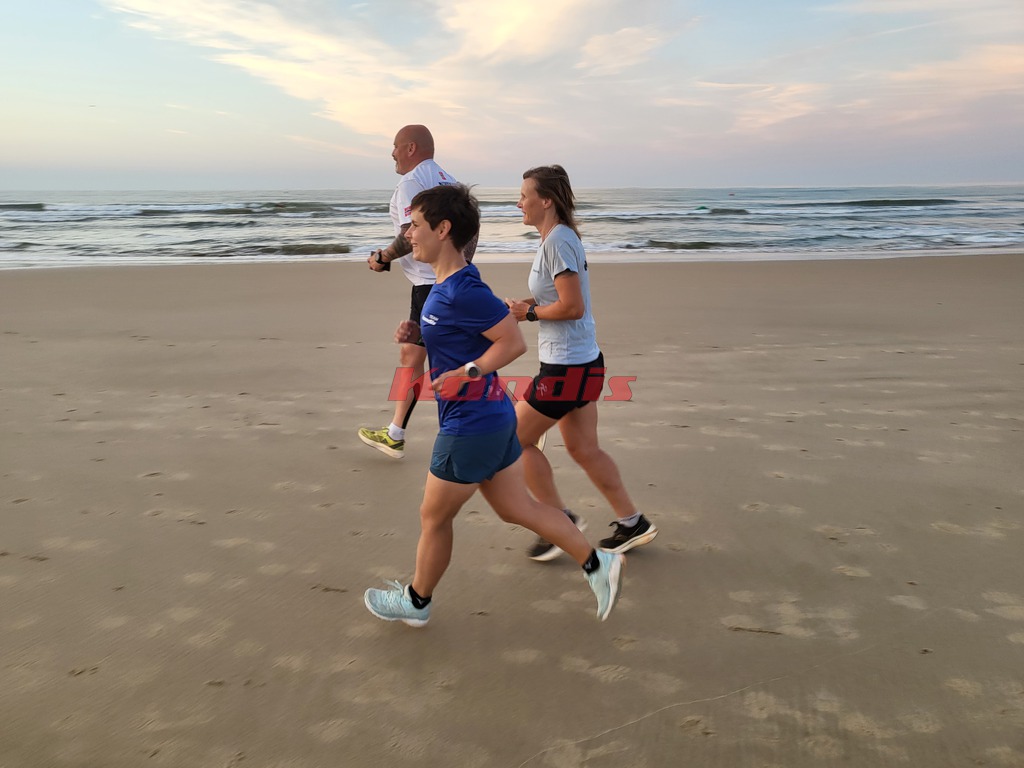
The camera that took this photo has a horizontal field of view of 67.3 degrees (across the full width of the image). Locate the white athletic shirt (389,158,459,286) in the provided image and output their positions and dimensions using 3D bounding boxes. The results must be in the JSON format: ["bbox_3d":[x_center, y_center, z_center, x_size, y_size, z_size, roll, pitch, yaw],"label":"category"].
[{"bbox_3d":[-0.398,-0.829,3.947,0.310,0.670,0.500,-3,12,22],"label":"white athletic shirt"}]

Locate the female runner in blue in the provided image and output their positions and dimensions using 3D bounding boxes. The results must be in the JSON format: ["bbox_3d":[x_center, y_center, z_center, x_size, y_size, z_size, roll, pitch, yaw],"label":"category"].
[{"bbox_3d":[-0.066,0.116,2.652,0.960,1.545,0.520,-1,14,-4],"label":"female runner in blue"}]

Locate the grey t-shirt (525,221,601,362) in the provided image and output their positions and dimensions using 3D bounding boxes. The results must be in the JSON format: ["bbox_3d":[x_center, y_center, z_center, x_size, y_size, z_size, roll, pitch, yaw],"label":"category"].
[{"bbox_3d":[0.203,-0.354,2.975,0.245,0.540,0.430,-7,14,5],"label":"grey t-shirt"}]

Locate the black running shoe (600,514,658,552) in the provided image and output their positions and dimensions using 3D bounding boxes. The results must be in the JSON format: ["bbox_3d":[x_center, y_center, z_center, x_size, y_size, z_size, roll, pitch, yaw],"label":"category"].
[{"bbox_3d":[0.495,0.633,3.257,0.263,0.110,0.100,-19,12,8],"label":"black running shoe"}]

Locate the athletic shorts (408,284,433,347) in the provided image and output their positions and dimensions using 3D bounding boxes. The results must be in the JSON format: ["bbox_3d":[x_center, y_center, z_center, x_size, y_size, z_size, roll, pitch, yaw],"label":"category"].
[{"bbox_3d":[-0.389,-0.394,4.068,0.350,0.430,0.390,0,14,8],"label":"athletic shorts"}]

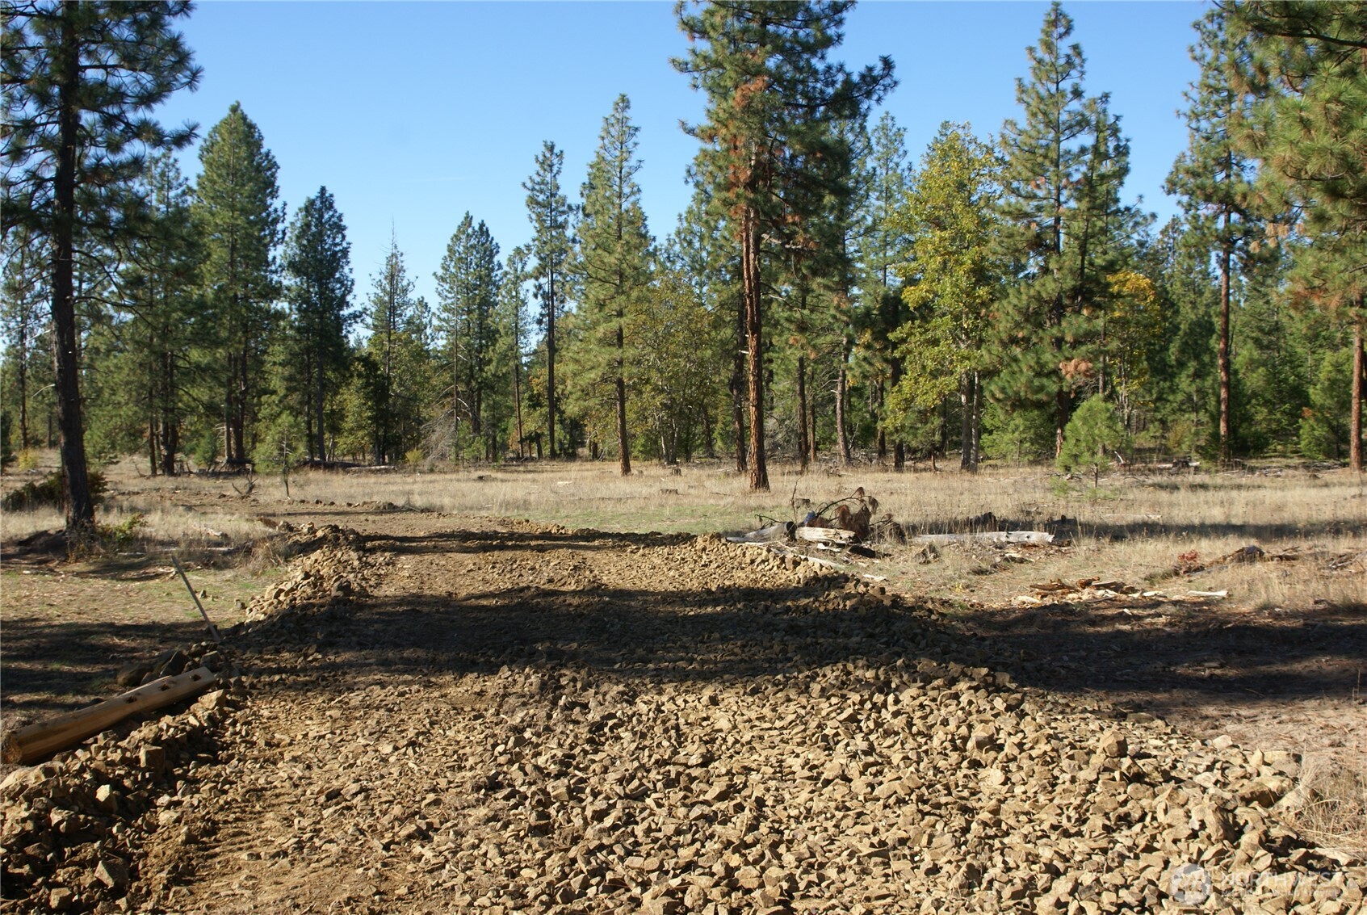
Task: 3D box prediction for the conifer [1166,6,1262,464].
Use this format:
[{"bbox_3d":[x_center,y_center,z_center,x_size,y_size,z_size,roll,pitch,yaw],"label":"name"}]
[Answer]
[{"bbox_3d":[24.576,-10.219,73.830,4.455,21.133,4.455,0,1,0],"label":"conifer"}]

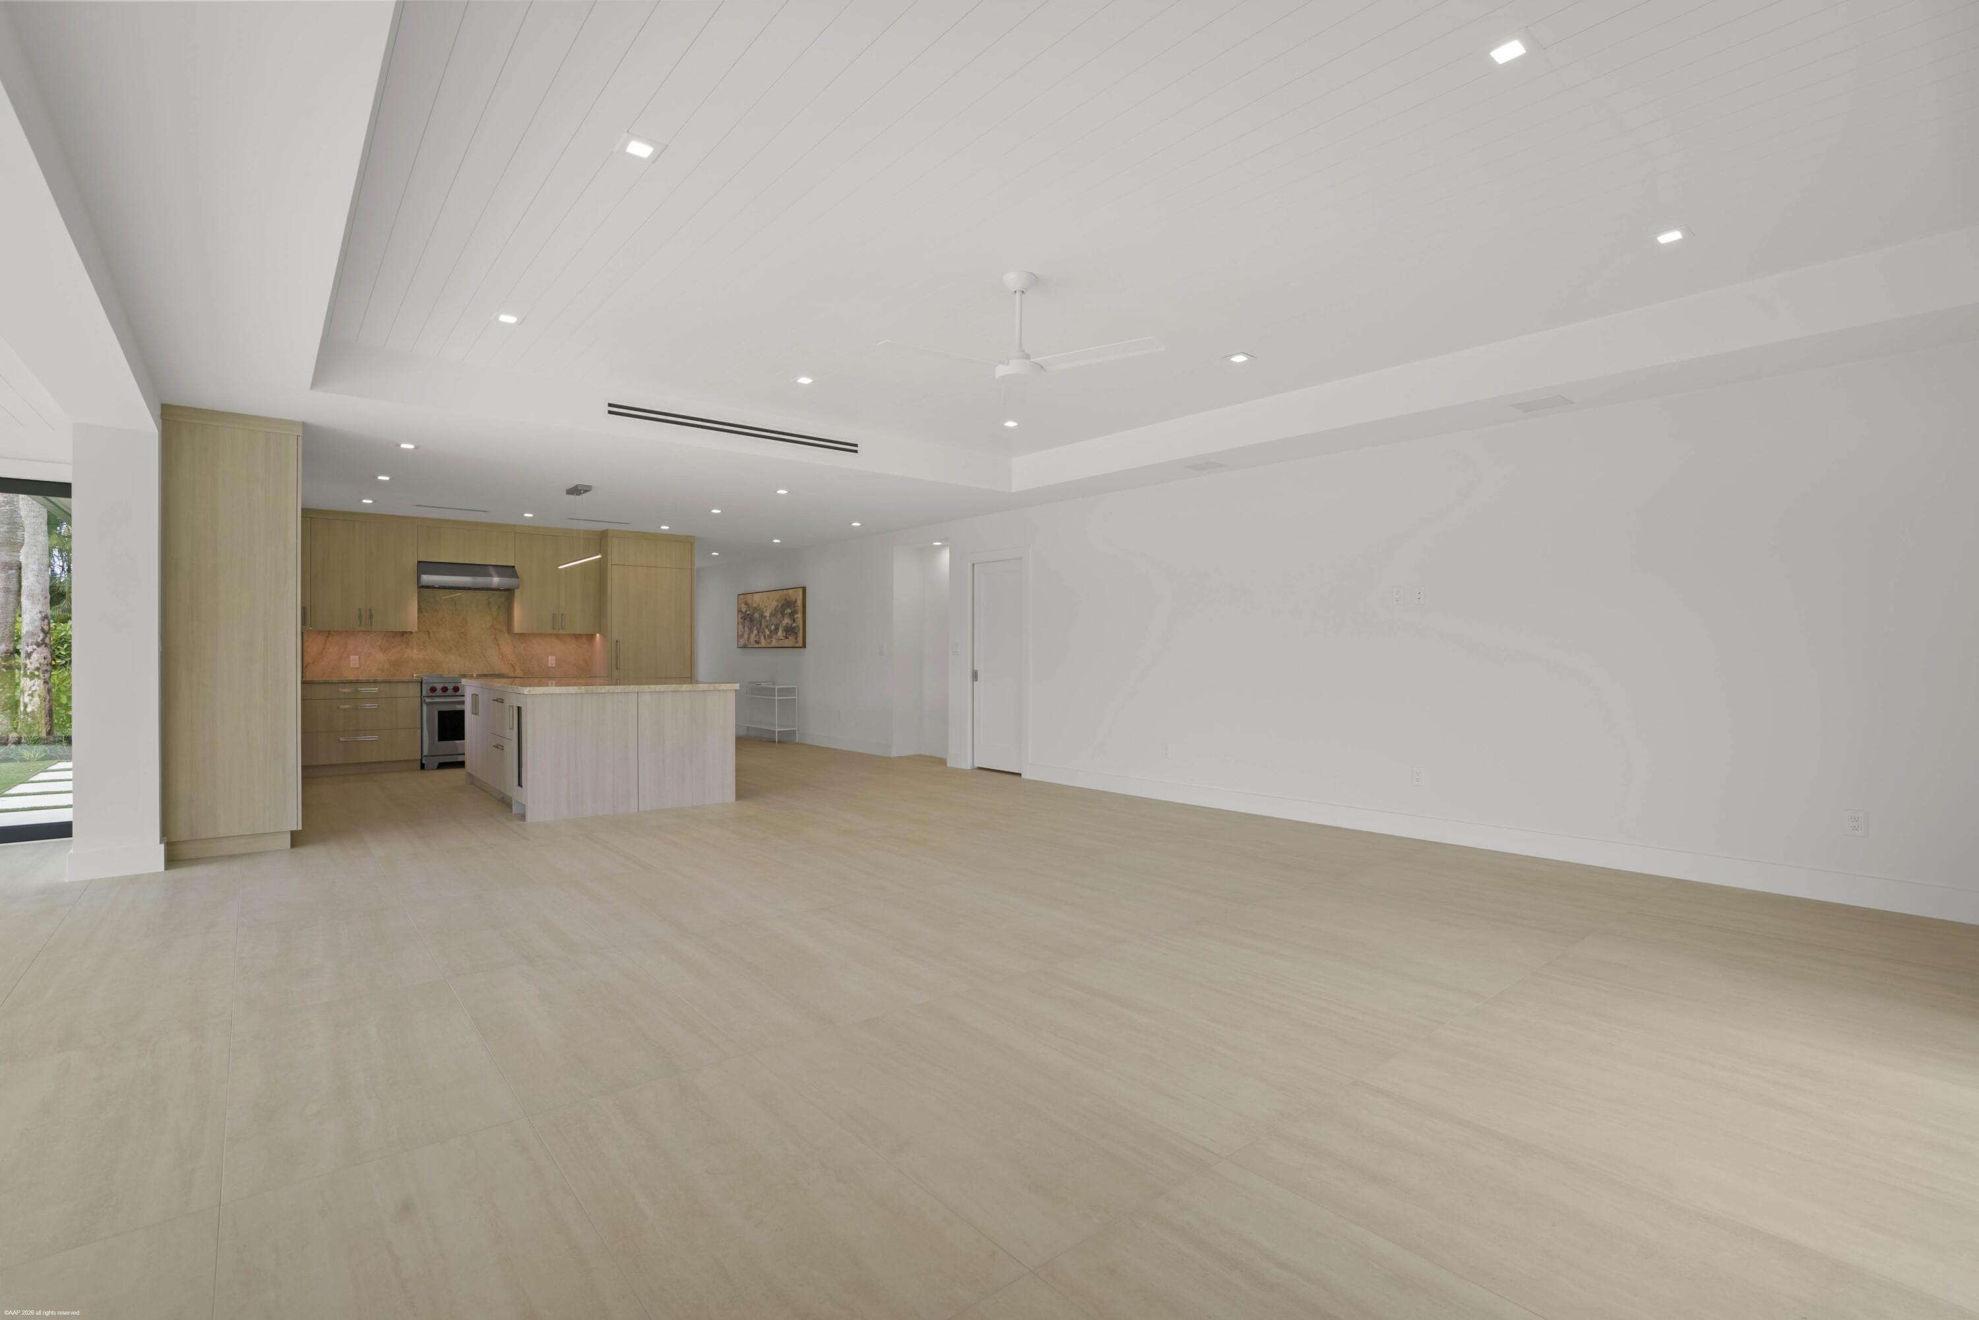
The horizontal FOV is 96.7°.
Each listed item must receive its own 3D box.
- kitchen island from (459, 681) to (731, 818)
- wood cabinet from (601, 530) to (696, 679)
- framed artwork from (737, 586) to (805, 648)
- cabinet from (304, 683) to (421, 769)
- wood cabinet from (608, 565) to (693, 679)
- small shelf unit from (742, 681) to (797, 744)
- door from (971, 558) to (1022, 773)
[{"bbox_3d":[-3.321,0.635,7.360,1.500,0.920,2.380,0,1,-40],"label":"kitchen island"},{"bbox_3d":[-4.040,-0.174,10.258,0.950,2.480,0.720,0,1,-40],"label":"wood cabinet"},{"bbox_3d":[-2.909,-0.537,11.640,0.050,0.775,1.812,0,1,-41],"label":"framed artwork"},{"bbox_3d":[-6.148,0.602,8.598,0.920,0.810,0.620,0,1,-40],"label":"cabinet"},{"bbox_3d":[-4.024,-0.013,10.248,0.900,2.060,0.680,0,1,-40],"label":"wood cabinet"},{"bbox_3d":[-2.869,0.680,11.481,0.320,0.750,1.000,0,1,-41],"label":"small shelf unit"},{"bbox_3d":[0.066,0.067,8.430,0.045,2.030,0.700,0,1,-41],"label":"door"}]

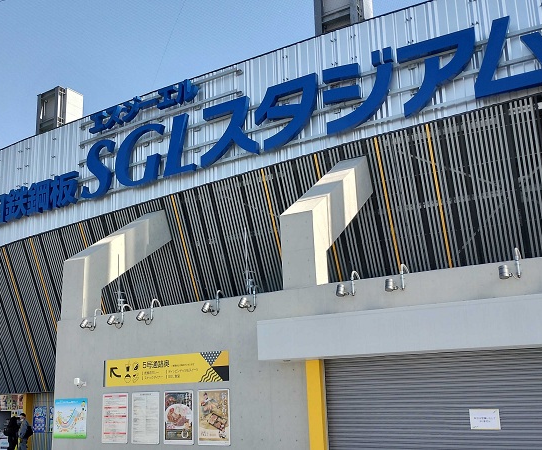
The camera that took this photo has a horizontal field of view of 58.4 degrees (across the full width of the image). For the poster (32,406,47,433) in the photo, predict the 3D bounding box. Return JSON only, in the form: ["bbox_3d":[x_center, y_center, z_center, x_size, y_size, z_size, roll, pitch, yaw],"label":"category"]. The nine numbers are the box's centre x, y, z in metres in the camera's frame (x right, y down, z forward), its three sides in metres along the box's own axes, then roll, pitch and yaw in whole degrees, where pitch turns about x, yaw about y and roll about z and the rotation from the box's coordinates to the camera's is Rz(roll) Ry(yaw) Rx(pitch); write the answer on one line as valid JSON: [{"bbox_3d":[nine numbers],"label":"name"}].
[{"bbox_3d":[-7.830,6.613,16.449,0.628,0.830,0.030,-11,-17,25],"label":"poster"}]

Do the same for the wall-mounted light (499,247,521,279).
[{"bbox_3d":[3.747,0.622,7.596,0.330,0.510,0.400,-11,-17,25],"label":"wall-mounted light"}]

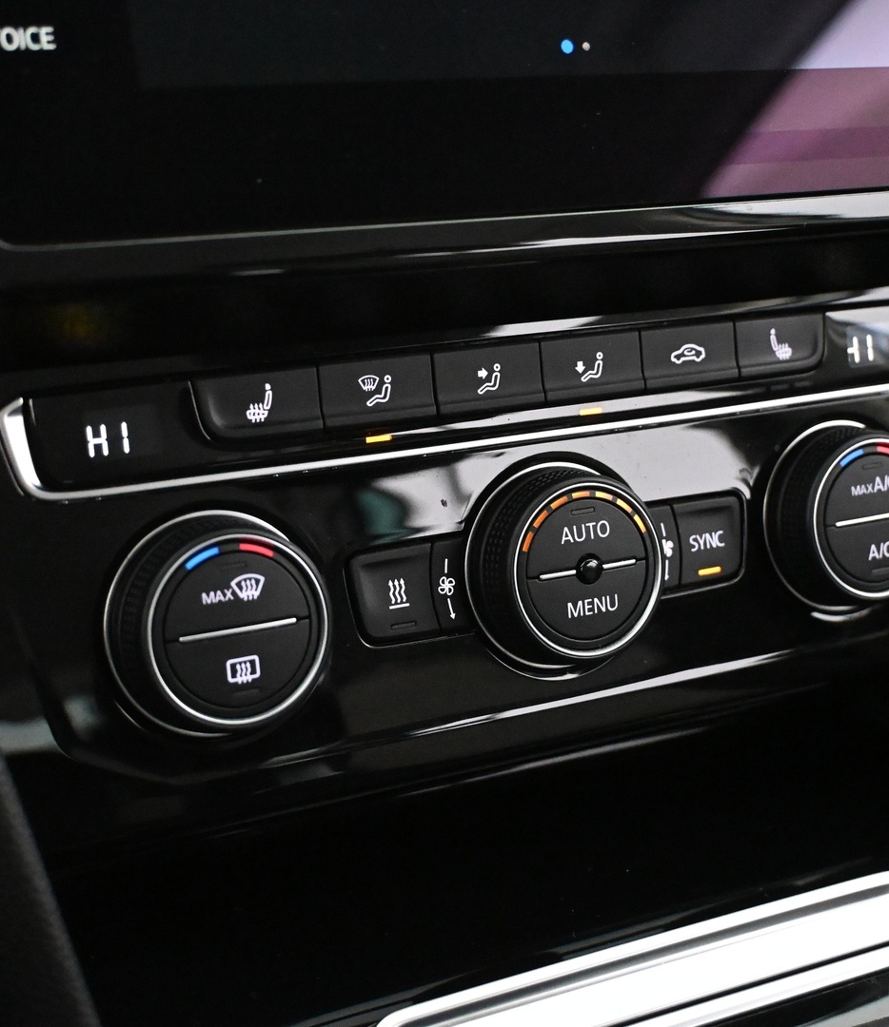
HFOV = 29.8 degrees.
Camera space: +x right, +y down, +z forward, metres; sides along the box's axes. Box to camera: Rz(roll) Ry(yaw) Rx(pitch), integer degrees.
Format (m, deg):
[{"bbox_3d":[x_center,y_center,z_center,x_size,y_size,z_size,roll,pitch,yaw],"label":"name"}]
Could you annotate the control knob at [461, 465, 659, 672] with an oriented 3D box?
[{"bbox_3d":[0.027,0.011,0.346,0.044,0.044,0.014,-9,6,-25],"label":"control knob"}]

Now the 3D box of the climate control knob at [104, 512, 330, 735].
[{"bbox_3d":[-0.041,0.021,0.313,0.044,0.044,0.014,-9,6,-25],"label":"climate control knob"}]

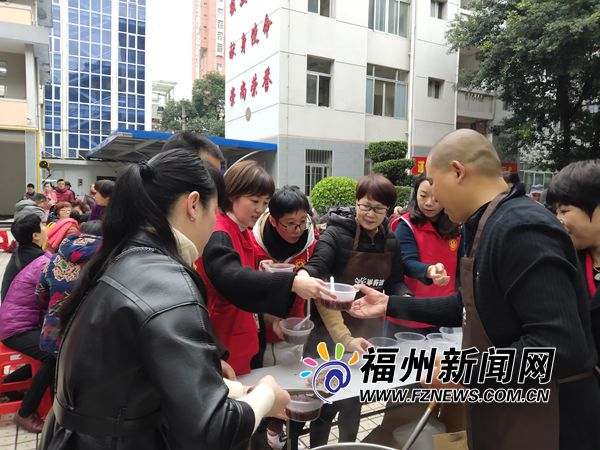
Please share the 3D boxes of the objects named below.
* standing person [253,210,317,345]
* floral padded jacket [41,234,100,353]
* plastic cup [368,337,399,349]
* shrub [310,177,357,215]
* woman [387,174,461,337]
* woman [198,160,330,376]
[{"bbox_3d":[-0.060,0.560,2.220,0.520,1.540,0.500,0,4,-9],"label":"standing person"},{"bbox_3d":[-1.360,0.450,2.800,0.540,0.740,0.450,1,4,0],"label":"floral padded jacket"},{"bbox_3d":[0.377,0.561,2.035,0.135,0.065,0.135,1,4,0],"label":"plastic cup"},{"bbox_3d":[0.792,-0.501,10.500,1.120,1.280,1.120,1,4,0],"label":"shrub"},{"bbox_3d":[0.720,0.510,2.550,0.500,1.600,0.380,-1,4,-22],"label":"woman"},{"bbox_3d":[-0.148,0.549,1.779,0.620,1.590,0.480,4,5,40],"label":"woman"}]

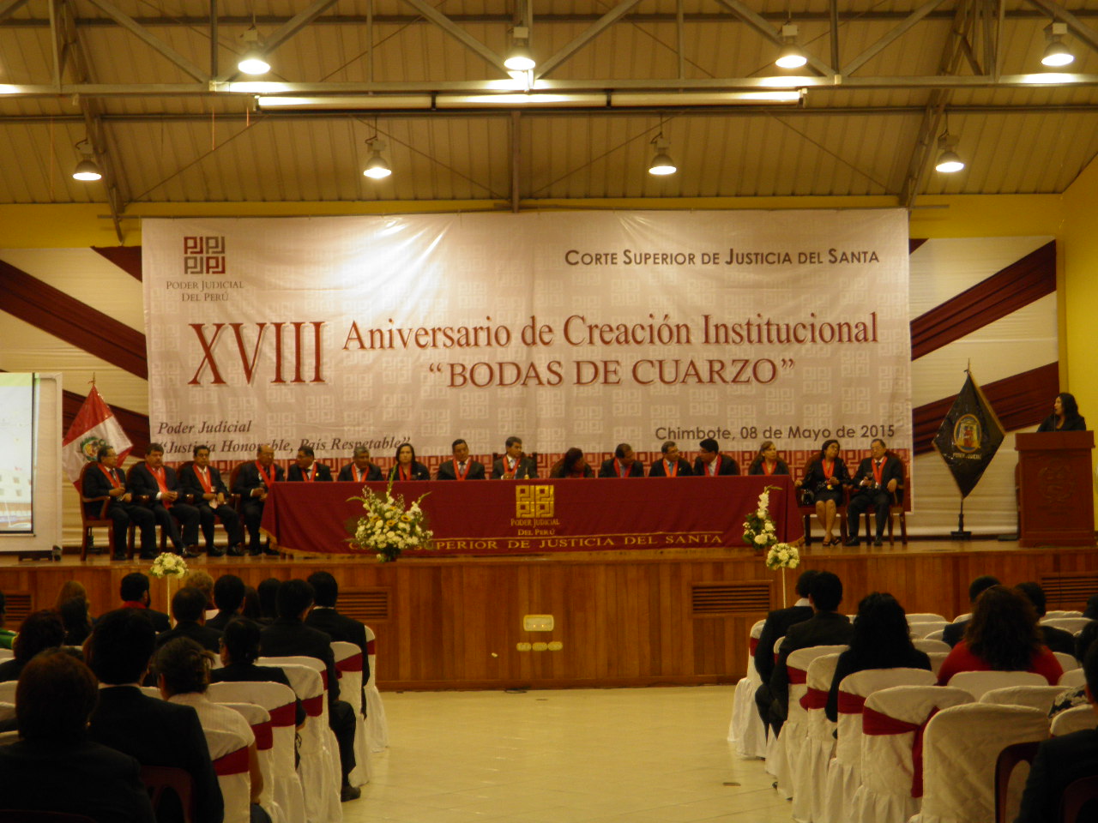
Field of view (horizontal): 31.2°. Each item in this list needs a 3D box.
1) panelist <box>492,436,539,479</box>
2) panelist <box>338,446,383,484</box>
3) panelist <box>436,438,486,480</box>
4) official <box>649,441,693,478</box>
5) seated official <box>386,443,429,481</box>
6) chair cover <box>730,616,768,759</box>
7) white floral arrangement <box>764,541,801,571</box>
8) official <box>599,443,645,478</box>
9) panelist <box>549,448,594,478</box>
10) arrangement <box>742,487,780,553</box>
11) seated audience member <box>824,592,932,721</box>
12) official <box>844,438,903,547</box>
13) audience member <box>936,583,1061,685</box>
[{"bbox_3d":[-0.375,0.908,21.732,0.570,1.280,0.800,-1,-3,-5],"label":"panelist"},{"bbox_3d":[-2.052,0.985,21.580,0.580,1.222,0.800,-1,-3,-3],"label":"panelist"},{"bbox_3d":[-0.979,0.930,21.731,0.570,1.250,0.800,-1,-3,0],"label":"panelist"},{"bbox_3d":[1.384,0.926,21.980,0.550,1.220,0.800,-1,-3,-3],"label":"official"},{"bbox_3d":[-1.534,0.962,21.581,0.560,1.251,0.800,-1,-3,-3],"label":"seated official"},{"bbox_3d":[1.476,1.783,12.793,0.470,0.885,0.580,-1,-3,-5],"label":"chair cover"},{"bbox_3d":[1.802,1.121,15.161,0.270,0.220,0.270,-1,-3,0],"label":"white floral arrangement"},{"bbox_3d":[0.822,0.943,21.730,0.530,1.210,0.760,0,-3,-8],"label":"official"},{"bbox_3d":[0.259,0.967,21.779,0.560,1.150,0.800,0,-3,-15],"label":"panelist"},{"bbox_3d":[2.079,1.058,19.069,0.360,0.671,0.340,-1,-3,-2],"label":"arrangement"},{"bbox_3d":[1.465,1.439,9.021,0.520,1.230,0.820,-1,-3,0],"label":"seated audience member"},{"bbox_3d":[3.854,0.955,23.279,0.560,1.260,0.780,-2,-3,22],"label":"official"},{"bbox_3d":[1.972,1.417,8.912,0.560,1.250,0.820,-1,-3,0],"label":"audience member"}]

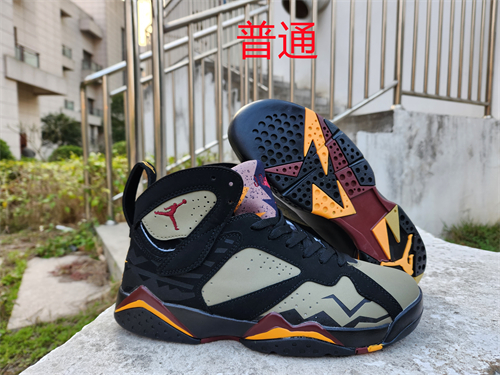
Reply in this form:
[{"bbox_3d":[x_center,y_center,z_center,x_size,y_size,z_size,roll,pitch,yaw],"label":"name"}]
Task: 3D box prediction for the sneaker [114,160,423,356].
[{"bbox_3d":[0.014,0.056,0.321,0.295,0.161,0.109,0,4,5],"label":"sneaker"}]

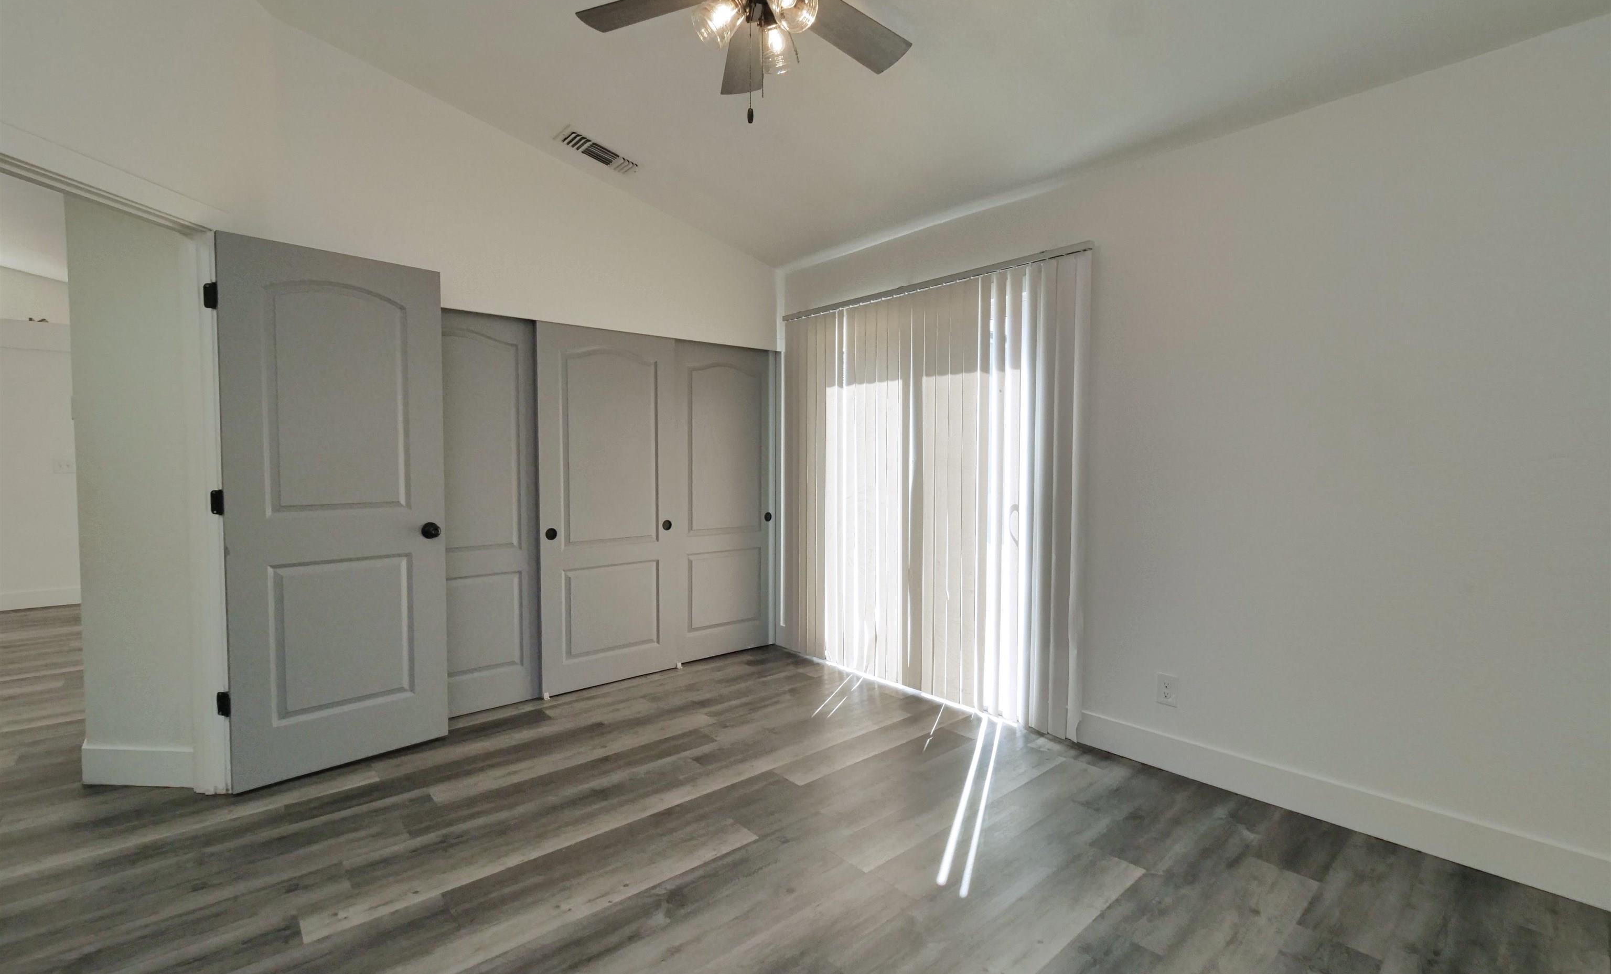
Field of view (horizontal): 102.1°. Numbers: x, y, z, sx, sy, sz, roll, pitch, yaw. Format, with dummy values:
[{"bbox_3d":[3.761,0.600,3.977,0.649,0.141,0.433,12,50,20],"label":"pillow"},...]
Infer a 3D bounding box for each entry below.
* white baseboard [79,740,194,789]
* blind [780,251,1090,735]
[{"bbox_3d":[-2.491,1.049,2.437,0.442,0.138,0.016,0,2,3],"label":"white baseboard"},{"bbox_3d":[0.527,0.044,3.456,0.110,2.070,1.960,-2,2,-41],"label":"blind"}]

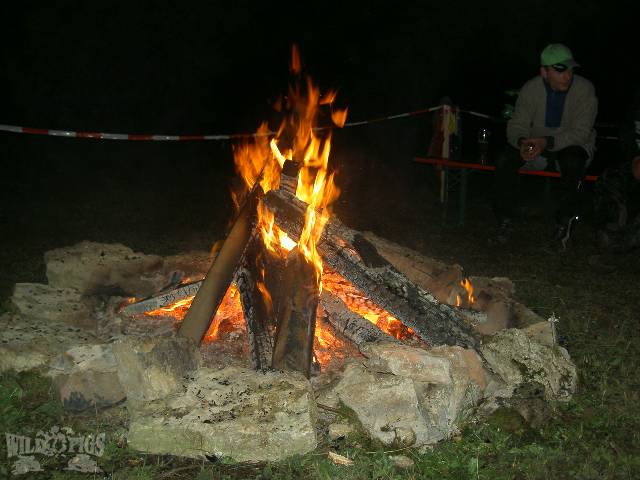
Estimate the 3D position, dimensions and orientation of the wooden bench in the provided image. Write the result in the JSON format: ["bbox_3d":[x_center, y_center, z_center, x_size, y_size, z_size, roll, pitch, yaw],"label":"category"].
[{"bbox_3d":[1.315,-0.281,5.146,0.270,0.480,1.680,-6,12,-35],"label":"wooden bench"}]

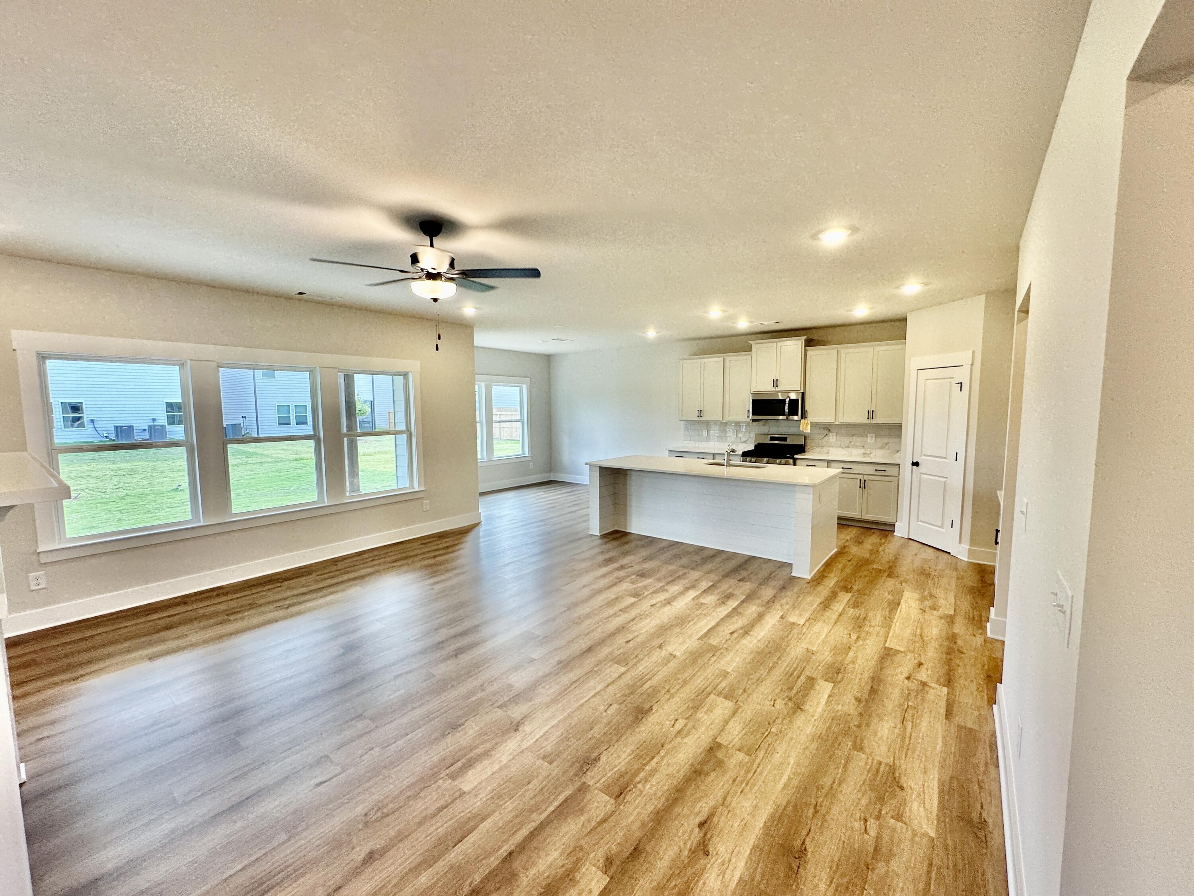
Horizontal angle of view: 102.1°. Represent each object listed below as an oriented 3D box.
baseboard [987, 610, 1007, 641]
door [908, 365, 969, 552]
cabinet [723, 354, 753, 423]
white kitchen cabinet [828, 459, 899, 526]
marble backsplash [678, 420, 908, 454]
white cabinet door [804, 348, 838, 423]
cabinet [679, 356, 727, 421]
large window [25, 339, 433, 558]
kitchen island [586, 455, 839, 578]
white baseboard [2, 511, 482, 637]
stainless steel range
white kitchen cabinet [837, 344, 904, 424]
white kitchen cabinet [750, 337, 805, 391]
[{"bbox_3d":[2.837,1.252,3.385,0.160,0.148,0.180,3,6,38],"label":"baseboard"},{"bbox_3d":[3.823,0.112,5.472,0.050,2.040,0.630,-1,5,-7],"label":"door"},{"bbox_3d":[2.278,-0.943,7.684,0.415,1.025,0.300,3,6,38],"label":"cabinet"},{"bbox_3d":[3.651,0.569,6.589,0.835,0.820,0.620,3,6,38],"label":"white kitchen cabinet"},{"bbox_3d":[2.829,-0.215,7.536,3.275,0.400,0.025,3,6,38],"label":"marble backsplash"},{"bbox_3d":[3.288,-0.894,6.986,0.440,1.040,0.335,3,6,38],"label":"white cabinet door"},{"bbox_3d":[1.811,-0.978,8.064,0.790,1.045,0.330,3,6,38],"label":"cabinet"},{"bbox_3d":[-3.225,-0.122,4.862,0.100,1.695,3.236,3,6,38],"label":"large window"},{"bbox_3d":[1.266,0.669,5.683,2.706,0.913,1.149,3,6,38],"label":"kitchen island"},{"bbox_3d":[-2.969,1.143,5.173,0.020,0.148,4.310,3,6,38],"label":"white baseboard"},{"bbox_3d":[2.658,0.400,7.297,0.765,1.170,0.680,3,6,38],"label":"stainless steel range"},{"bbox_3d":[3.767,-0.866,6.604,0.769,1.040,0.345,3,6,38],"label":"white kitchen cabinet"},{"bbox_3d":[2.753,-1.224,7.262,0.795,0.770,0.400,3,6,38],"label":"white kitchen cabinet"}]

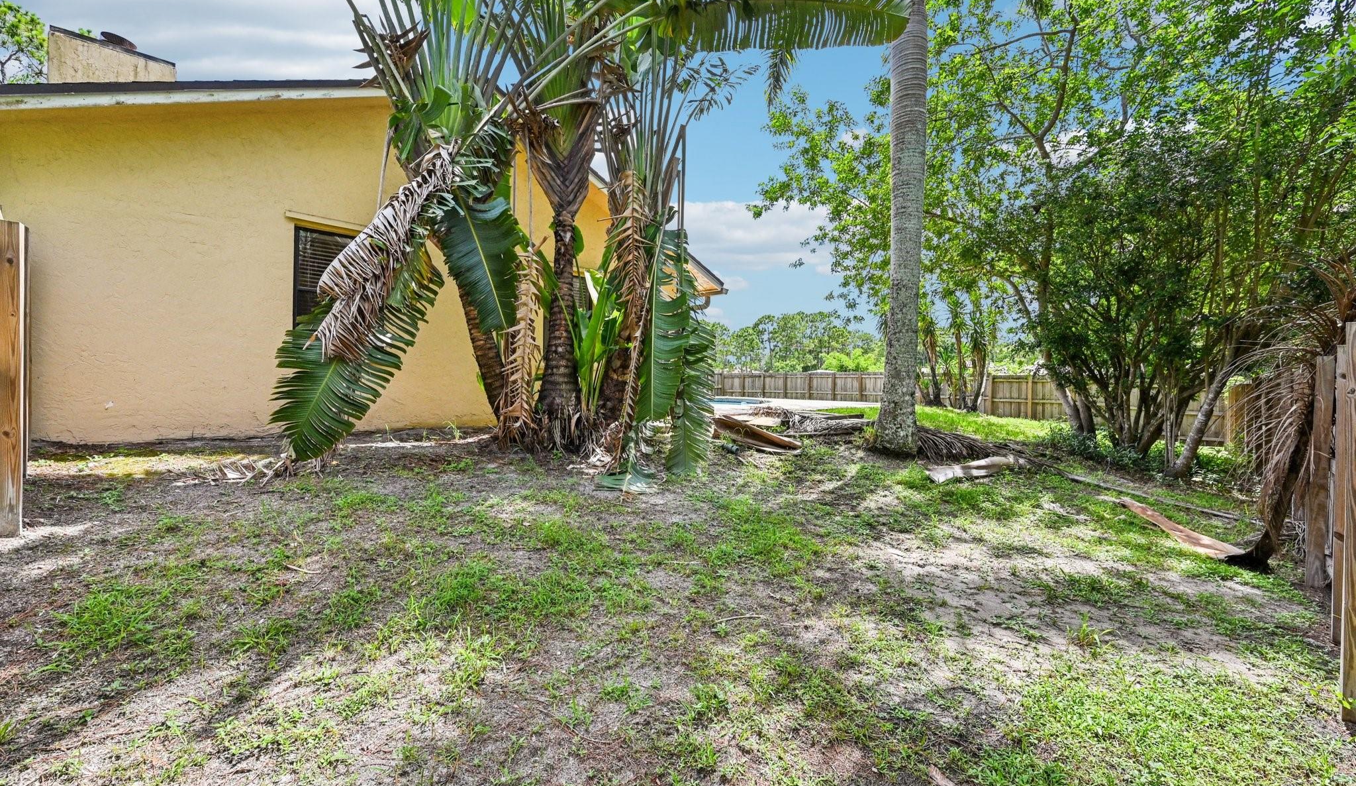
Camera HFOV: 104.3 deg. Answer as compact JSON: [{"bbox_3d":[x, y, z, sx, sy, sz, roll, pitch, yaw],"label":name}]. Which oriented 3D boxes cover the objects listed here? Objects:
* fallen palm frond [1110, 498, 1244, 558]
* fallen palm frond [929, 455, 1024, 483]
[{"bbox_3d":[4.840,1.300,5.200,0.300,0.200,1.600,0,0,12],"label":"fallen palm frond"},{"bbox_3d":[3.920,0.990,6.850,1.600,0.250,0.360,0,0,-28],"label":"fallen palm frond"}]

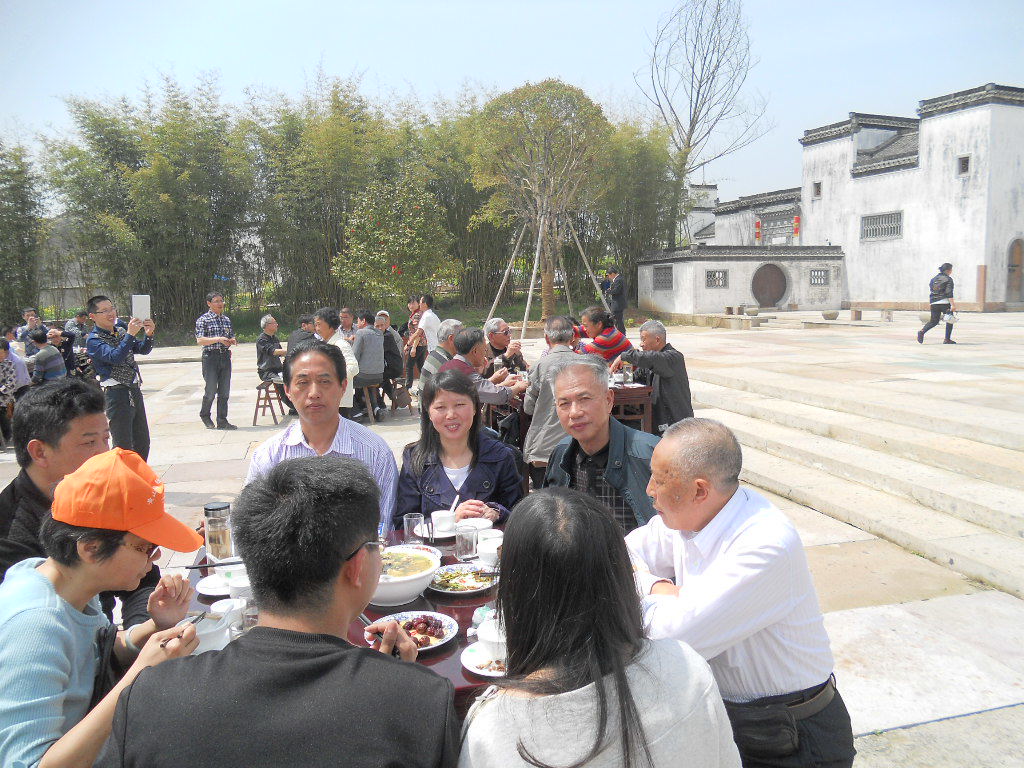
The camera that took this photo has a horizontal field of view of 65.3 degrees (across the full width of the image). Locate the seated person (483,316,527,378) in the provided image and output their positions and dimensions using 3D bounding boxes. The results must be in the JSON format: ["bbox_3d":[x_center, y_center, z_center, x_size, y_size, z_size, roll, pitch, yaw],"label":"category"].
[{"bbox_3d":[-0.025,0.122,6.592,0.680,1.340,0.500,4,9,41],"label":"seated person"}]

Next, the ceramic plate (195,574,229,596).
[{"bbox_3d":[-0.808,0.570,2.230,0.155,0.022,0.155,-1,7,0],"label":"ceramic plate"}]

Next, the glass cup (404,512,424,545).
[{"bbox_3d":[-0.312,0.463,2.548,0.063,0.085,0.063,0,6,0],"label":"glass cup"}]

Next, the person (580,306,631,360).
[{"bbox_3d":[0.709,0.083,6.450,0.700,1.410,0.500,-2,7,-6],"label":"person"}]

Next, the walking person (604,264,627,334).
[{"bbox_3d":[2.198,-1.658,16.895,0.480,1.680,0.500,-1,7,-9],"label":"walking person"}]

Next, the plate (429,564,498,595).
[{"bbox_3d":[-0.127,0.534,2.139,0.215,0.035,0.215,0,6,0],"label":"plate"}]

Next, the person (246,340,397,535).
[{"bbox_3d":[-0.509,0.575,2.260,0.500,1.370,0.660,-2,7,-6],"label":"person"}]

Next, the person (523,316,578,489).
[{"bbox_3d":[0.335,0.234,5.686,0.520,1.420,0.720,-2,7,-5],"label":"person"}]

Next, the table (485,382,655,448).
[{"bbox_3d":[0.497,0.379,7.125,1.150,0.790,1.150,-3,7,-12],"label":"table"}]

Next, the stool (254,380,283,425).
[{"bbox_3d":[-3.145,0.248,10.310,0.300,0.470,0.800,-2,7,-10],"label":"stool"}]

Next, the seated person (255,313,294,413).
[{"bbox_3d":[-3.026,-0.223,10.437,0.660,1.370,0.480,-2,7,-10],"label":"seated person"}]

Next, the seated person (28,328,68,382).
[{"bbox_3d":[-5.093,0.049,8.721,0.650,1.290,0.500,4,8,38],"label":"seated person"}]

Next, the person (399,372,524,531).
[{"bbox_3d":[-0.175,0.626,2.718,0.480,1.320,0.660,0,7,2],"label":"person"}]

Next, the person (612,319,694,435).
[{"bbox_3d":[1.213,0.113,6.943,0.720,1.330,0.500,-3,7,-13],"label":"person"}]

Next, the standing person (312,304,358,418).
[{"bbox_3d":[-1.544,0.080,7.035,0.450,1.500,0.480,1,7,12],"label":"standing person"}]

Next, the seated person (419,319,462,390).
[{"bbox_3d":[-0.498,0.114,7.080,0.700,1.370,0.500,-3,7,-13],"label":"seated person"}]

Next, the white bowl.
[{"bbox_3d":[-0.319,0.510,2.078,0.265,0.095,0.265,0,6,0],"label":"white bowl"}]

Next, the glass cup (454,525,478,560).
[{"bbox_3d":[-0.137,0.478,2.399,0.066,0.086,0.066,0,6,0],"label":"glass cup"}]

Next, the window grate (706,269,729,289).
[{"bbox_3d":[9.193,-4.688,35.729,1.060,0.880,0.120,-1,7,5],"label":"window grate"}]

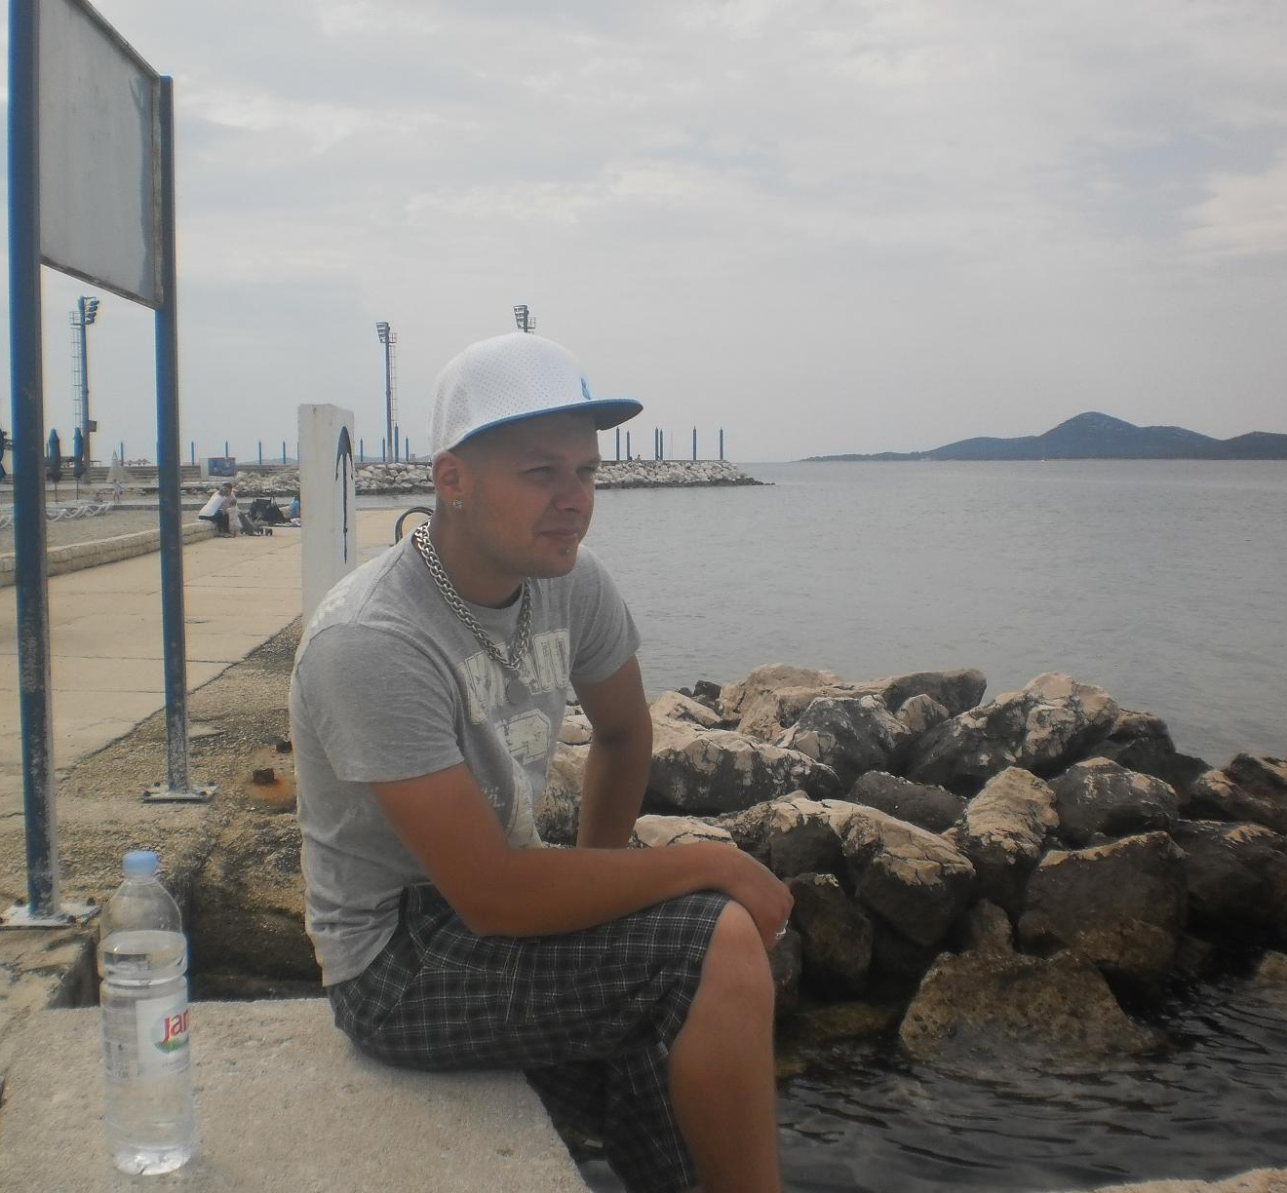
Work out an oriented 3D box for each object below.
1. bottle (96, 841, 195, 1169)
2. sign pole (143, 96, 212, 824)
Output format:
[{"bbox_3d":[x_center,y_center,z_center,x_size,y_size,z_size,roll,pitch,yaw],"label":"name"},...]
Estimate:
[{"bbox_3d":[-0.453,0.376,1.508,0.081,0.285,0.081,0,5,3],"label":"bottle"},{"bbox_3d":[-1.919,-0.630,6.712,0.250,2.901,0.250,0,5,-3],"label":"sign pole"}]

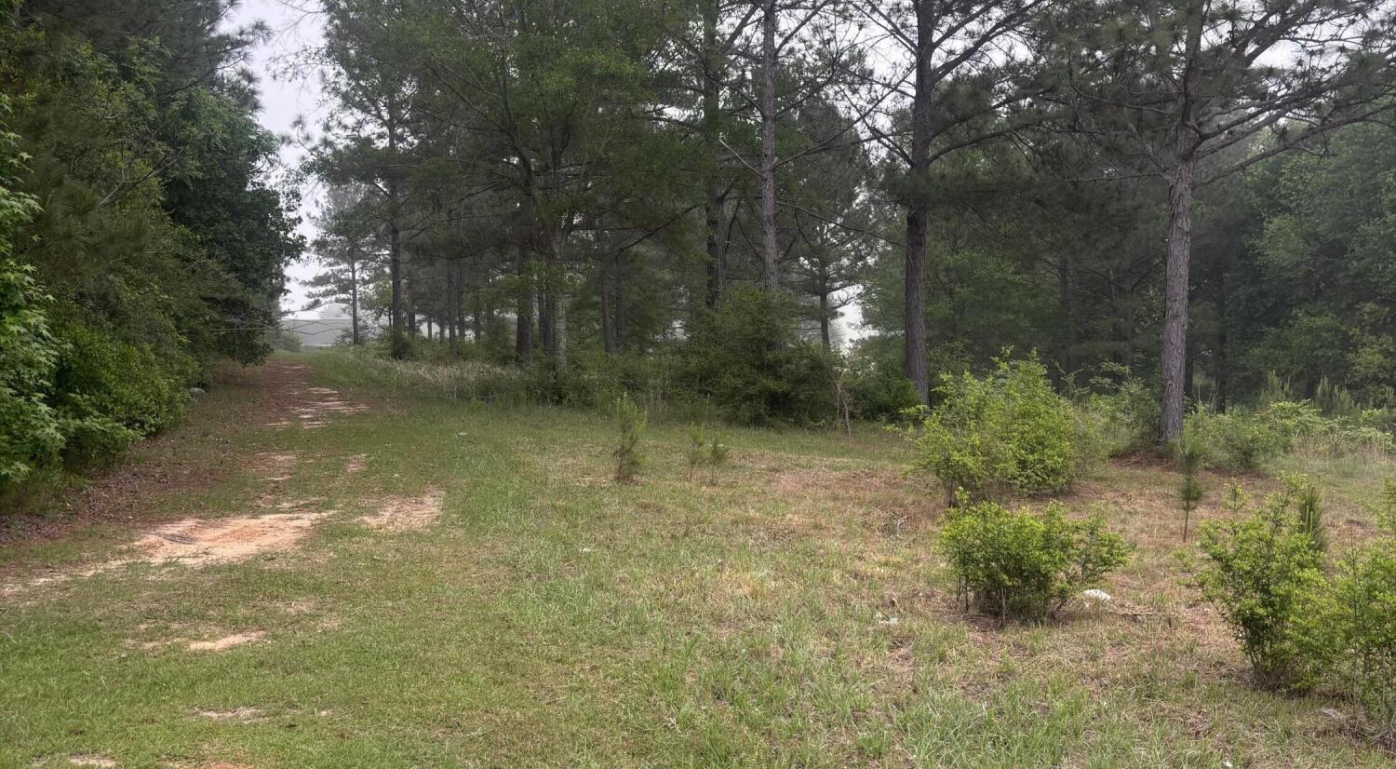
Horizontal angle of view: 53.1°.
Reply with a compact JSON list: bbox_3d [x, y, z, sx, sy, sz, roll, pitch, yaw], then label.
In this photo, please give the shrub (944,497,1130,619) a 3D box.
[{"bbox_3d":[1.900,0.938,7.841,1.000,0.630,0.850,0,2,0],"label":"shrub"}]

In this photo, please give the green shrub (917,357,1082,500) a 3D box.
[{"bbox_3d":[2.897,0.391,13.424,1.500,1.300,1.350,0,2,0],"label":"green shrub"}]

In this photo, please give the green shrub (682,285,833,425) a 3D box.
[{"bbox_3d":[1.032,-0.543,24.197,2.500,2.350,2.200,0,2,0],"label":"green shrub"}]

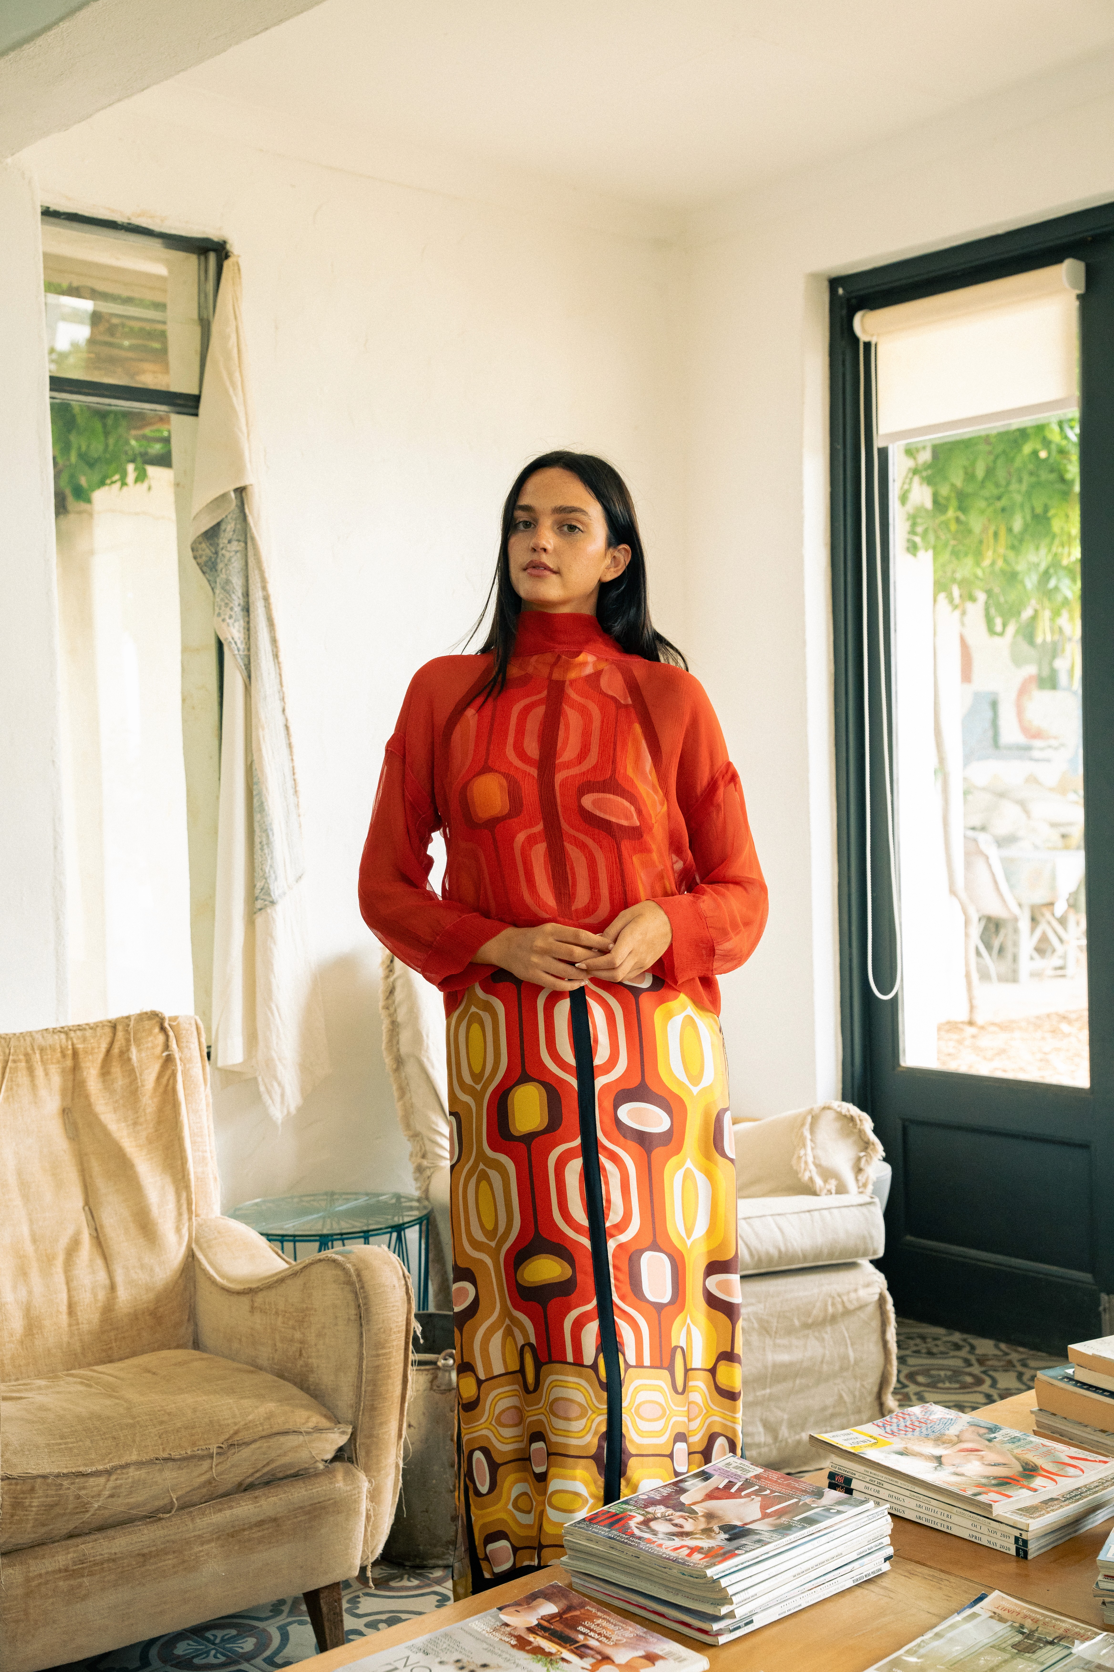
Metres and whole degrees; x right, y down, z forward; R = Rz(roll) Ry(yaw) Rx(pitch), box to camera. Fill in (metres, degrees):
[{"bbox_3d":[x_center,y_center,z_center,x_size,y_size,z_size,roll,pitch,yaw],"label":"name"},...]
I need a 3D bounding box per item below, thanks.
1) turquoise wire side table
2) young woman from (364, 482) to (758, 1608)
[{"bbox_3d":[-0.472,1.038,4.106,0.440,0.487,0.440,-1,2,0],"label":"turquoise wire side table"},{"bbox_3d":[0.016,0.403,2.594,0.540,1.814,0.360,-1,2,4],"label":"young woman"}]

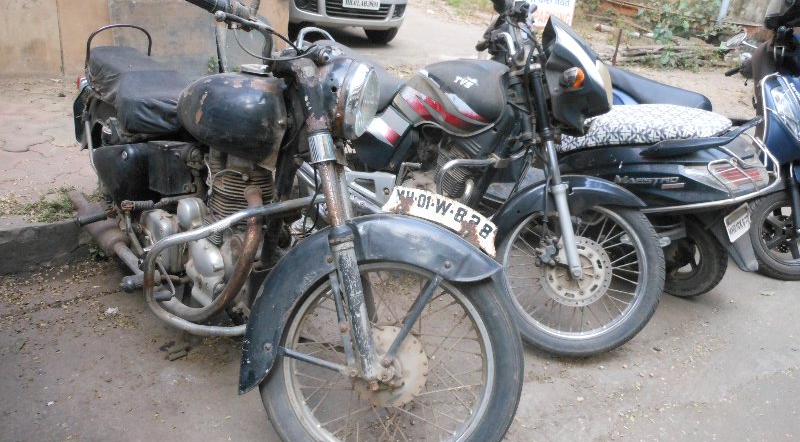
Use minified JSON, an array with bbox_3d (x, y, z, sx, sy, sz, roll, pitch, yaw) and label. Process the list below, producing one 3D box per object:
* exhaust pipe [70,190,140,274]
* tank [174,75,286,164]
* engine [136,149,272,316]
[{"bbox_3d":[-1.002,0.025,2.164,0.092,0.092,0.530,-13,39,-43],"label":"exhaust pipe"},{"bbox_3d":[-0.440,-0.308,1.776,0.270,0.225,0.520,-13,27,-43],"label":"tank"},{"bbox_3d":[-0.510,0.007,1.912,0.330,0.510,0.460,-13,27,-43],"label":"engine"}]

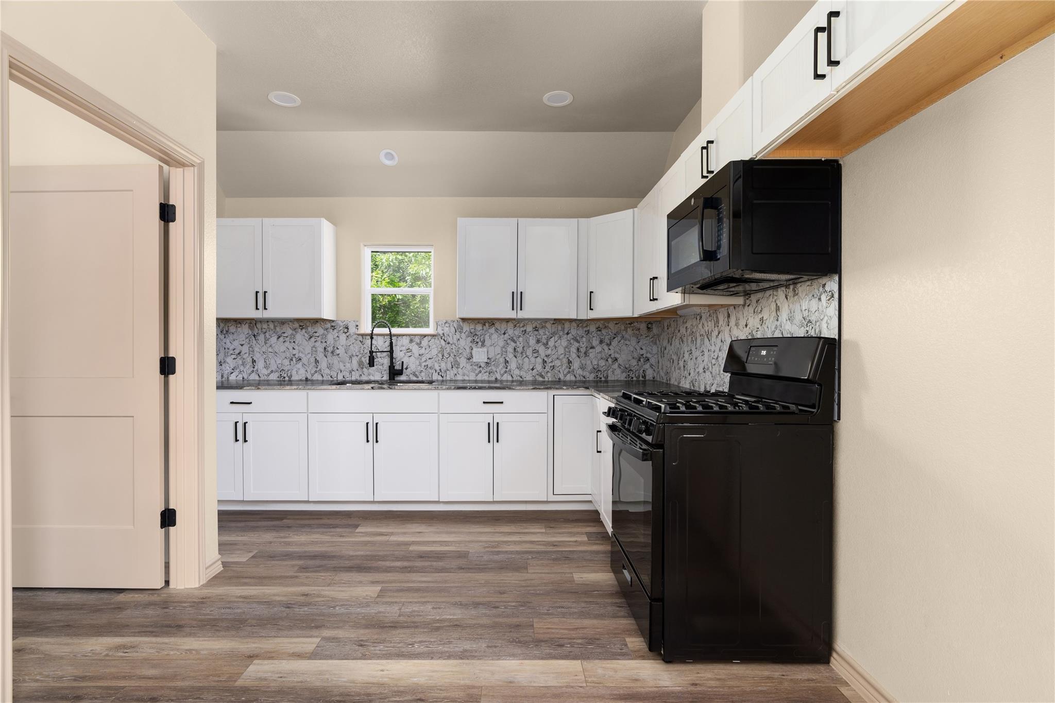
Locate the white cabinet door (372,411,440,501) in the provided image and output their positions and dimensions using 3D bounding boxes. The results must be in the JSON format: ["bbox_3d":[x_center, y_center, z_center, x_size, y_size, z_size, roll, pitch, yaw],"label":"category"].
[{"bbox_3d":[-0.847,0.737,3.493,0.451,0.612,0.025,0,0,0],"label":"white cabinet door"}]

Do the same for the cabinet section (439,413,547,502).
[{"bbox_3d":[-0.237,0.735,3.740,0.755,0.615,0.520,0,0,0],"label":"cabinet section"}]

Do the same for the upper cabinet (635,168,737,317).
[{"bbox_3d":[0.944,-0.628,3.032,0.330,0.769,0.935,0,0,-1],"label":"upper cabinet"}]

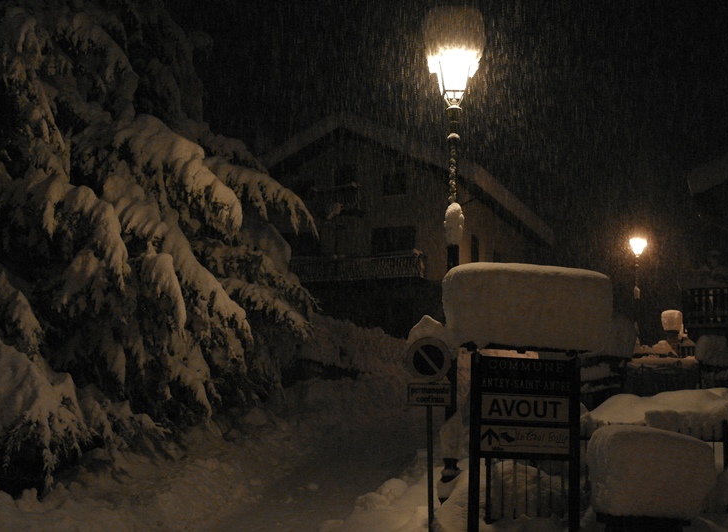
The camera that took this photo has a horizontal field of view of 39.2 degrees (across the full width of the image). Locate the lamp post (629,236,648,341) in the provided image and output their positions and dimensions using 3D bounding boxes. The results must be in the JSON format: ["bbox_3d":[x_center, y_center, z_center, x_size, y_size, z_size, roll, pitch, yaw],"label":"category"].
[{"bbox_3d":[9.601,1.424,35.886,0.580,5.100,0.580,1,-8,0],"label":"lamp post"}]

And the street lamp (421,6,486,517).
[{"bbox_3d":[0.948,-0.114,10.928,0.600,5.400,0.600,1,-8,0],"label":"street lamp"}]

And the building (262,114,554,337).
[{"bbox_3d":[1.572,-0.356,47.622,11.300,9.244,14.200,-2,-9,21],"label":"building"}]

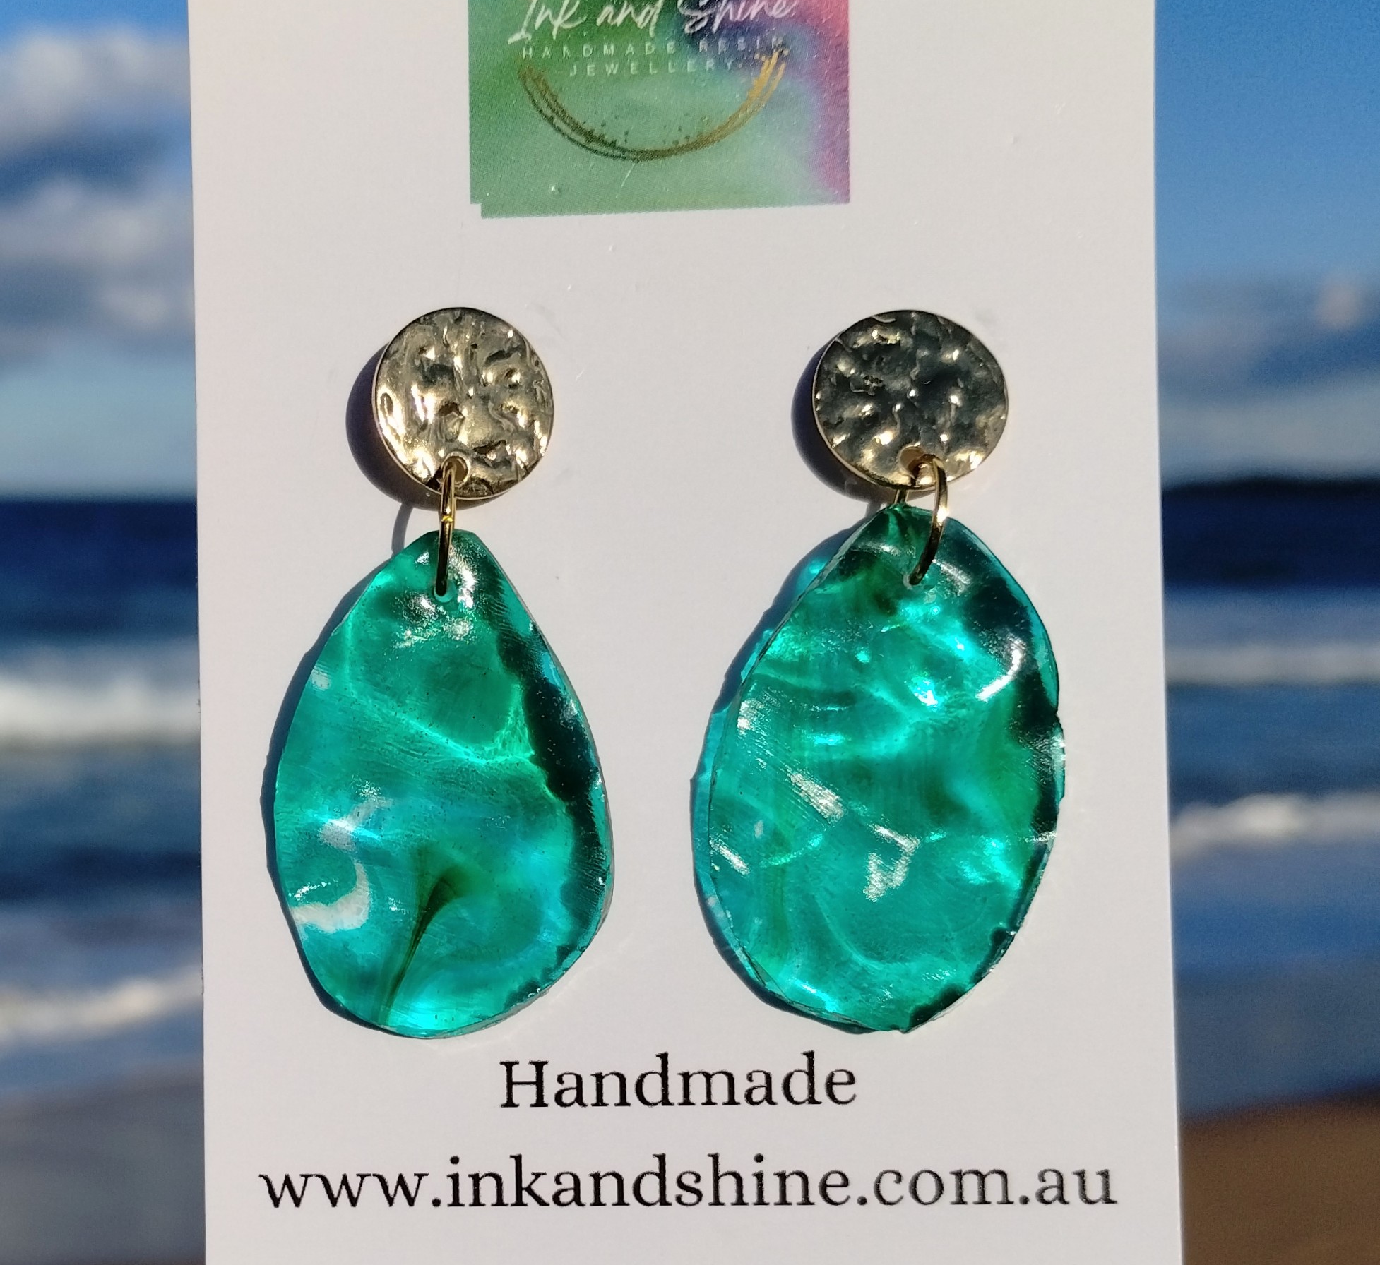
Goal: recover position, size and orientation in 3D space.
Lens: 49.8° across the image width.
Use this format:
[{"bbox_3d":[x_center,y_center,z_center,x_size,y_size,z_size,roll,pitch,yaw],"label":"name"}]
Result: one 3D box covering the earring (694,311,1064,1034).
[{"bbox_3d":[0.011,0.002,0.084,0.021,0.041,0.006,1,-1,2],"label":"earring"}]

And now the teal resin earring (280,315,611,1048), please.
[{"bbox_3d":[-0.014,0.002,0.085,0.019,0.041,0.006,0,-1,2],"label":"teal resin earring"}]

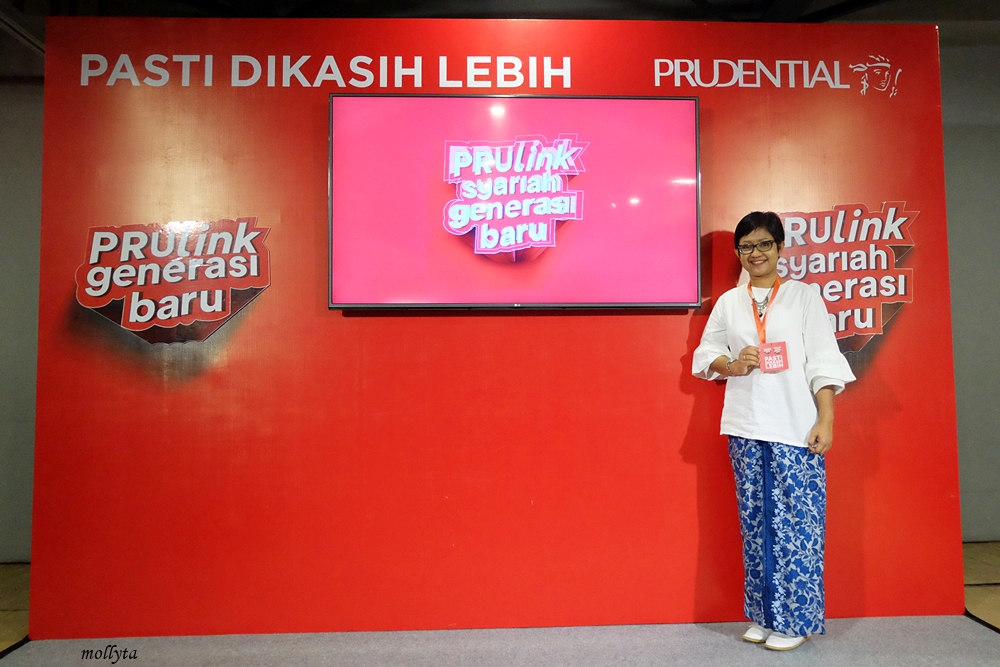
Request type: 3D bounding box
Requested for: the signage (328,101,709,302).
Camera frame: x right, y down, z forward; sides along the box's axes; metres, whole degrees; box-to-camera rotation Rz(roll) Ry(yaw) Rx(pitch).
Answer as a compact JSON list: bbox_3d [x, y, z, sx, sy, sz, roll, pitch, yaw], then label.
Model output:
[{"bbox_3d":[0.064,-0.520,2.871,1.463,0.845,0.066,0,-3,-2],"label":"signage"}]

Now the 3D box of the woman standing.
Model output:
[{"bbox_3d":[1.008,0.337,2.665,0.550,1.585,0.360,-2,-4,27],"label":"woman standing"}]

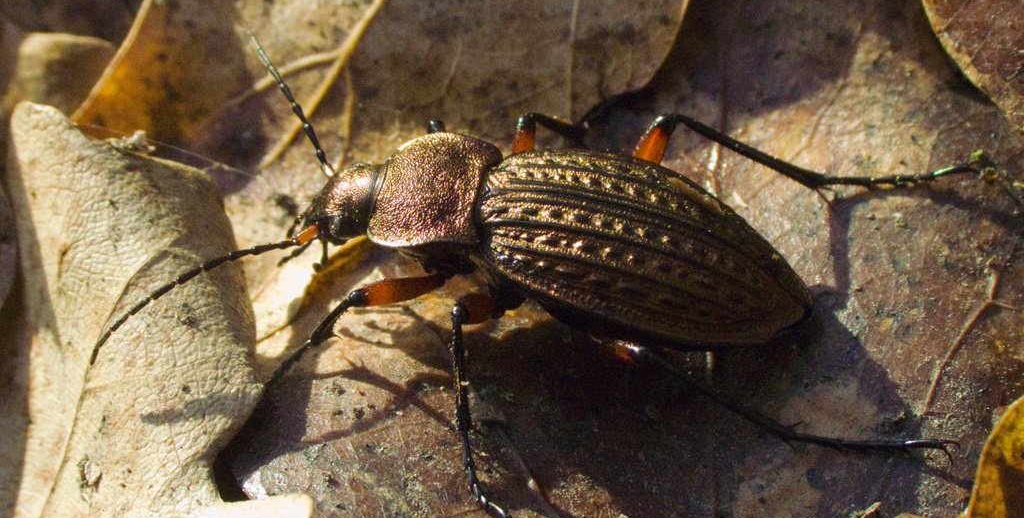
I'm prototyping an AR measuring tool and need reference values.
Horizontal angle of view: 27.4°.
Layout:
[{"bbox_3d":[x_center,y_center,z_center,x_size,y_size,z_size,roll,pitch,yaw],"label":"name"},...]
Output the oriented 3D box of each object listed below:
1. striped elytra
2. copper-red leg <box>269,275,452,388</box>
[{"bbox_3d":[0.006,-0.001,0.092,0.015,0.004,0.009,17,48,4],"label":"striped elytra"},{"bbox_3d":[-0.007,0.003,0.090,0.009,0.004,0.002,-22,54,-25],"label":"copper-red leg"}]

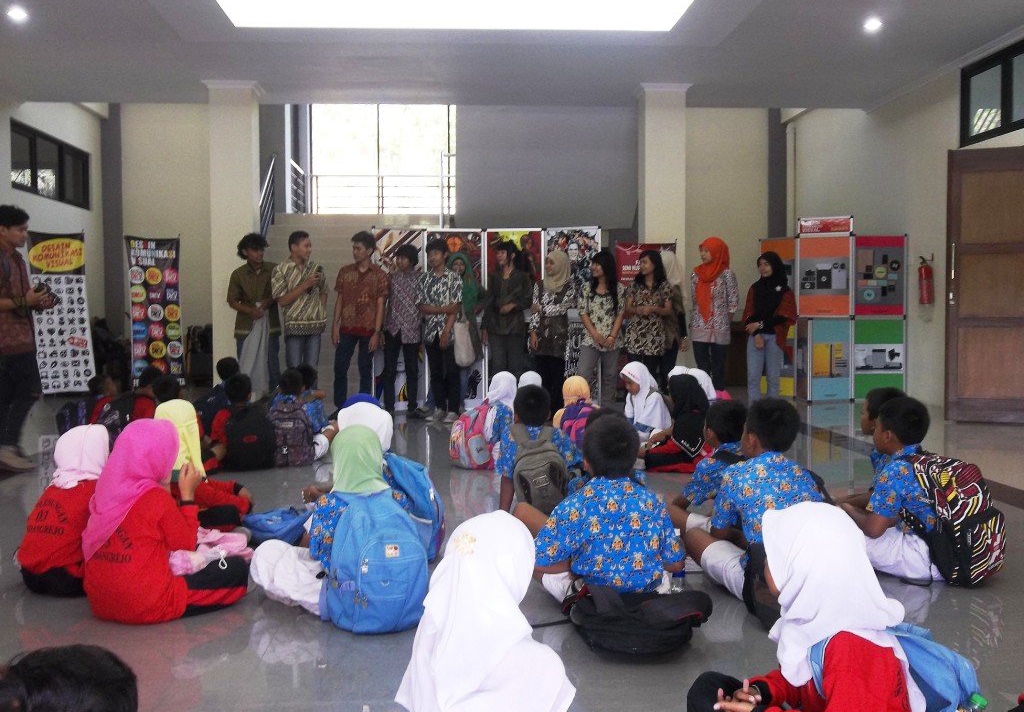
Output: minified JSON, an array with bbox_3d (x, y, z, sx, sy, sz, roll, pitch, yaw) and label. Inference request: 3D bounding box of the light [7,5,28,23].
[{"bbox_3d":[-4.149,-2.874,9.183,0.170,0.050,0.170,0,2,0],"label":"light"}]

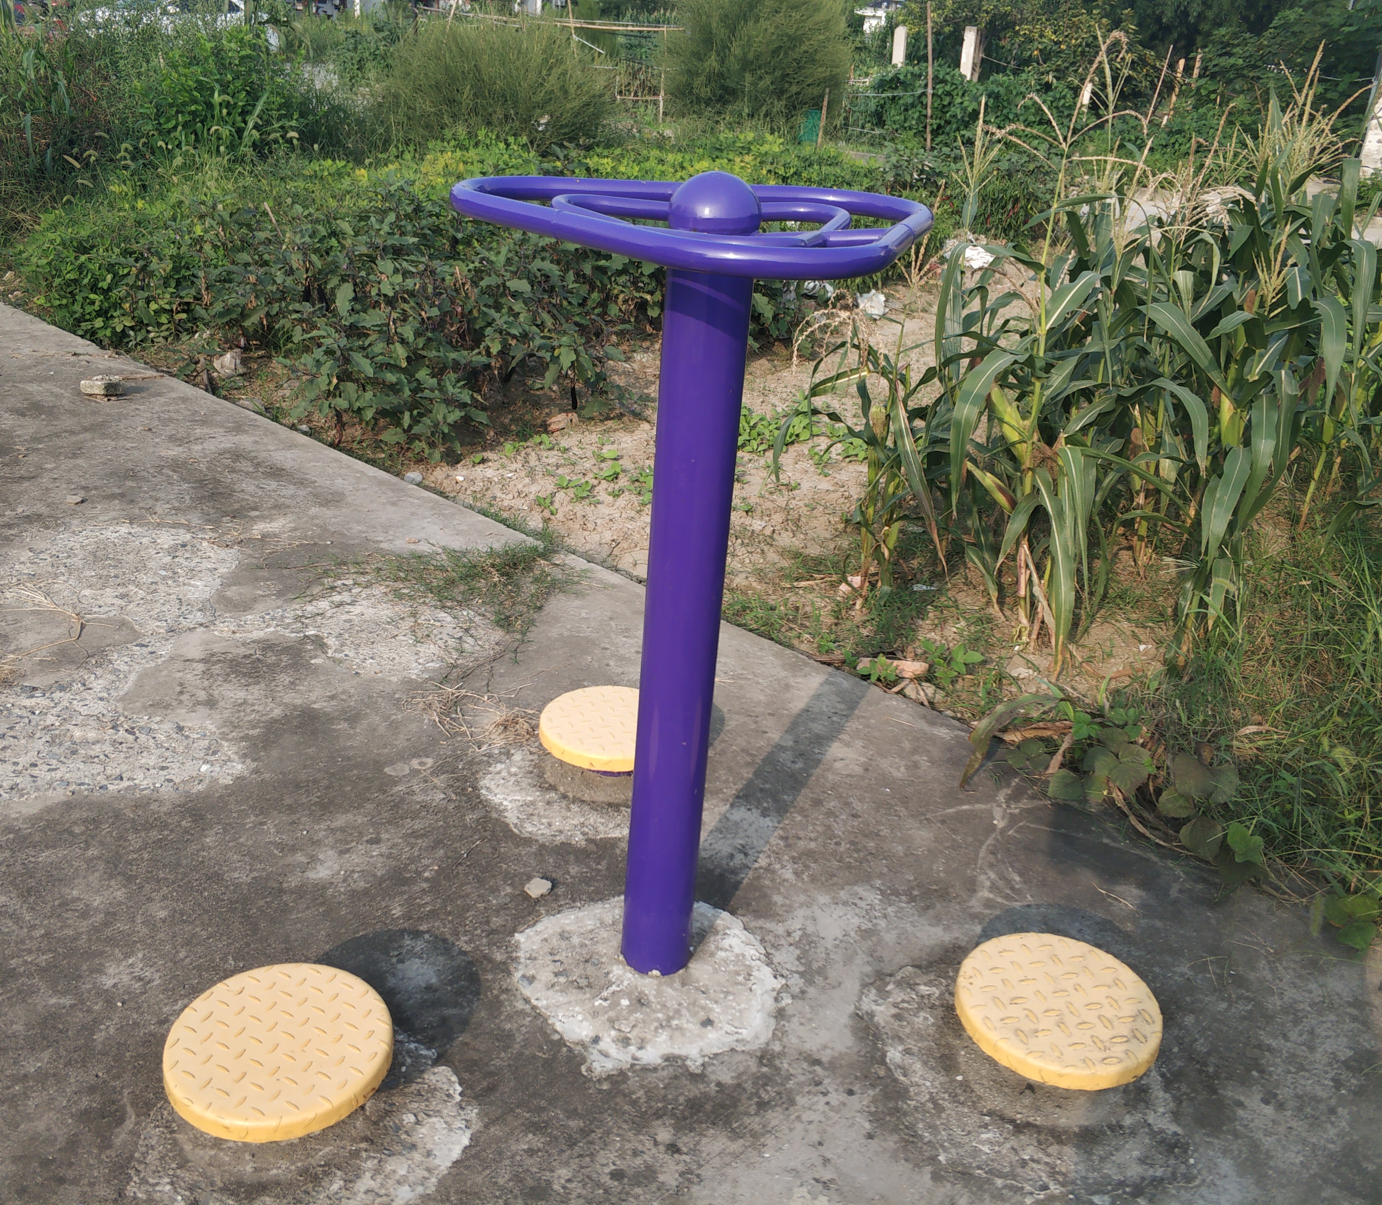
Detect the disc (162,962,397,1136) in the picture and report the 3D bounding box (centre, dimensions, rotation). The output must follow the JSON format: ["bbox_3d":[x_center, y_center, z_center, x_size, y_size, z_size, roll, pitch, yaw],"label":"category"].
[{"bbox_3d":[-0.594,0.643,1.815,0.315,0.041,0.315,4,24,-2],"label":"disc"}]

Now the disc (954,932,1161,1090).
[{"bbox_3d":[0.587,0.650,2.018,0.315,0.041,0.315,4,24,-2],"label":"disc"}]

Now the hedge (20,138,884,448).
[{"bbox_3d":[-0.634,-2.638,8.596,4.200,0.800,7.300,19,28,29],"label":"hedge"}]

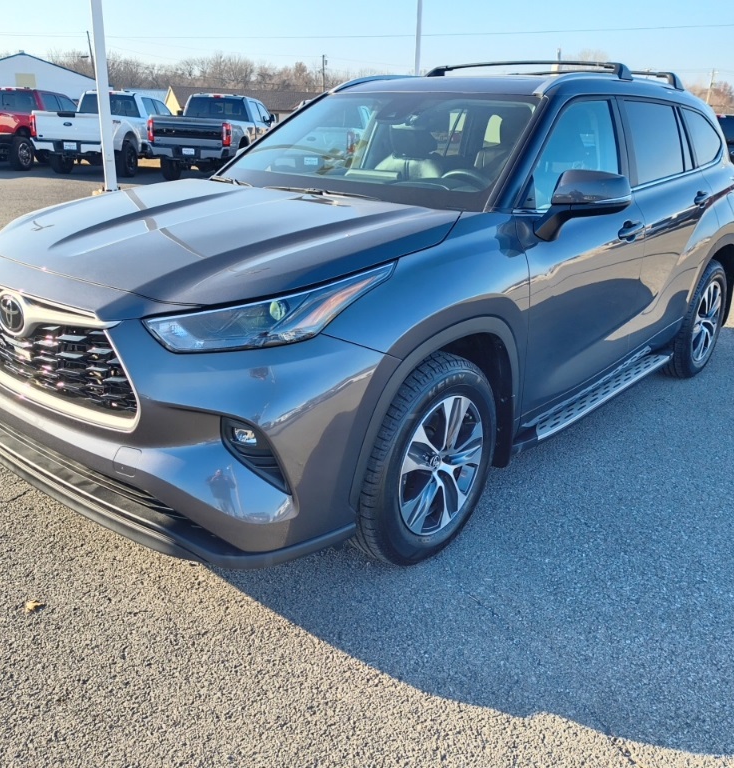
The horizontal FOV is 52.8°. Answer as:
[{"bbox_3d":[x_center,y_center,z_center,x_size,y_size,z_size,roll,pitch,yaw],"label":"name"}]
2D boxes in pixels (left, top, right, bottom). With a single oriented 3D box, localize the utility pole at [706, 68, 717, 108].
[{"bbox_3d":[44.753,-36.164,97.312,1.300,9.600,0.400,10,21,21],"label":"utility pole"}]

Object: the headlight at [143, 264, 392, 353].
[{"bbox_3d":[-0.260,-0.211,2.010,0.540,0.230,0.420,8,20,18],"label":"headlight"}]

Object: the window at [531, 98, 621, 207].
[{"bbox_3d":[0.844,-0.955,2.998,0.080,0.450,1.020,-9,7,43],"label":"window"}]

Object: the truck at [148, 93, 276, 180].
[{"bbox_3d":[-3.824,-6.723,20.131,2.150,2.060,6.300,4,19,6],"label":"truck"}]

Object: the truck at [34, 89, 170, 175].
[{"bbox_3d":[-6.784,-6.983,20.568,2.150,2.060,6.300,4,19,6],"label":"truck"}]

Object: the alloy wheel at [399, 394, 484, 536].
[{"bbox_3d":[0.190,0.254,2.511,0.190,0.485,0.485,17,24,37],"label":"alloy wheel"}]

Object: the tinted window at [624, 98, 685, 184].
[{"bbox_3d":[1.443,-1.186,3.638,0.060,0.400,0.770,-9,7,43],"label":"tinted window"}]

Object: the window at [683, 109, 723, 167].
[{"bbox_3d":[1.945,-1.399,4.211,0.060,0.340,0.640,-10,8,40],"label":"window"}]

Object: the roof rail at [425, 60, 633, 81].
[{"bbox_3d":[0.798,-1.665,3.948,1.230,0.110,0.110,17,24,37],"label":"roof rail"}]

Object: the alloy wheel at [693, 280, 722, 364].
[{"bbox_3d":[2.043,-0.403,4.615,0.170,0.490,0.490,17,24,37],"label":"alloy wheel"}]

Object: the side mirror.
[{"bbox_3d":[0.776,-0.643,2.658,0.250,0.250,0.260,17,24,37],"label":"side mirror"}]

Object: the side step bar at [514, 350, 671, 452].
[{"bbox_3d":[1.082,0.030,3.435,0.180,0.090,1.660,17,24,37],"label":"side step bar"}]

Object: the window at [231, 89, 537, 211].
[{"bbox_3d":[0.042,-1.083,3.200,1.430,0.110,0.750,17,58,37],"label":"window"}]

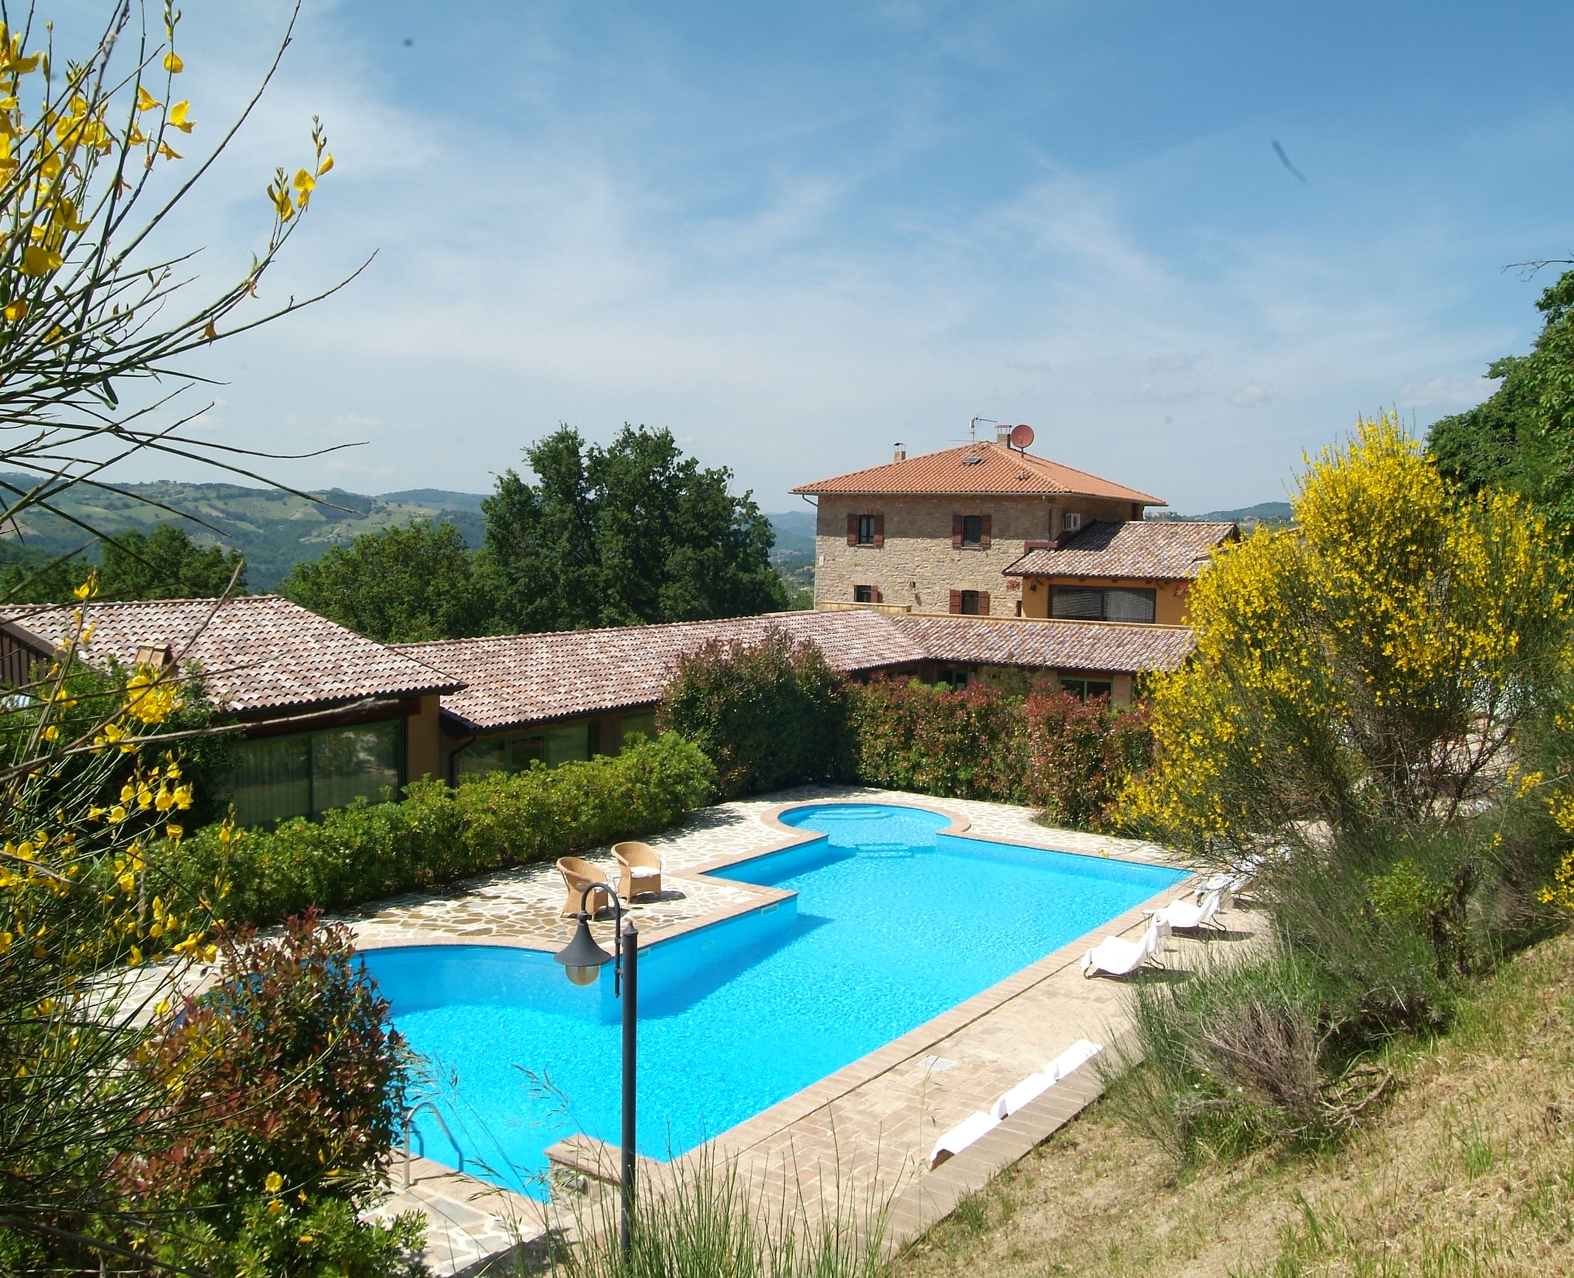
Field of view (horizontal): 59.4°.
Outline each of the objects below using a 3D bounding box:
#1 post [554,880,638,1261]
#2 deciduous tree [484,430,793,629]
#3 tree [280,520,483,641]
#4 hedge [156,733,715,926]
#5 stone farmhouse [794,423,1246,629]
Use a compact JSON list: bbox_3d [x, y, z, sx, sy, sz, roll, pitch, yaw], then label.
[{"bbox_3d":[-1.488,3.376,10.659,0.770,3.020,0.450,3,5,28],"label":"post"},{"bbox_3d":[-6.269,-2.900,56.443,12.300,11.660,10.800,0,4,-6],"label":"deciduous tree"},{"bbox_3d":[-14.603,-0.563,50.287,7.800,7.540,7.200,-1,5,-16],"label":"tree"},{"bbox_3d":[-5.133,3.069,24.088,1.500,1.600,12.400,4,5,36],"label":"hedge"},{"bbox_3d":[11.929,-4.588,62.639,17.000,10.100,18.000,3,5,26],"label":"stone farmhouse"}]

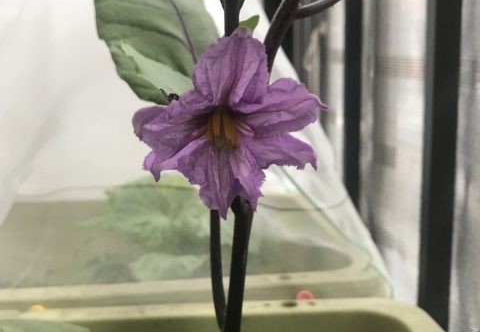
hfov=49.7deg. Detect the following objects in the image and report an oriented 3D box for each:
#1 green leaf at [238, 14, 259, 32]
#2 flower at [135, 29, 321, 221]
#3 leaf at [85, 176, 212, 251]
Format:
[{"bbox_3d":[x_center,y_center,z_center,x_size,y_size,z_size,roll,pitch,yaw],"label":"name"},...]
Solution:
[{"bbox_3d":[0.003,-0.050,0.183,0.008,0.007,0.005,-1,9,0],"label":"green leaf"},{"bbox_3d":[-0.003,-0.013,0.160,0.059,0.058,0.032,1,16,2],"label":"flower"},{"bbox_3d":[-0.068,0.035,0.385,0.096,0.055,0.060,-1,9,0],"label":"leaf"}]

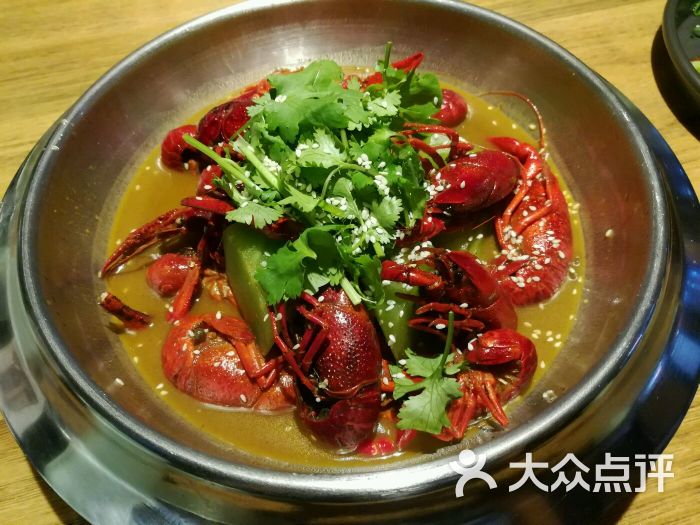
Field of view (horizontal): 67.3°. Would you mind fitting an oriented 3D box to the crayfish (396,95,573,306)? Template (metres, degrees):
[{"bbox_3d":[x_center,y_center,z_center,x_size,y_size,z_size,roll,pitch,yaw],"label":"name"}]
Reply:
[{"bbox_3d":[0.073,-0.038,0.316,0.092,0.046,0.130,0,59,0],"label":"crayfish"}]

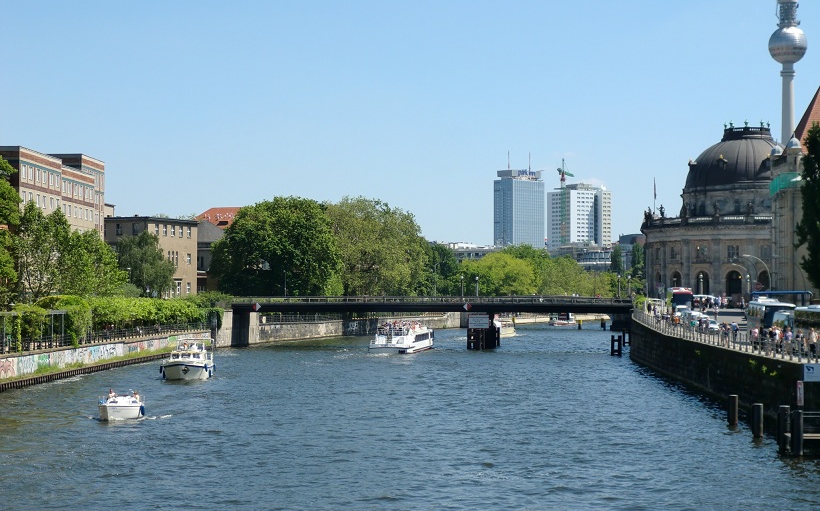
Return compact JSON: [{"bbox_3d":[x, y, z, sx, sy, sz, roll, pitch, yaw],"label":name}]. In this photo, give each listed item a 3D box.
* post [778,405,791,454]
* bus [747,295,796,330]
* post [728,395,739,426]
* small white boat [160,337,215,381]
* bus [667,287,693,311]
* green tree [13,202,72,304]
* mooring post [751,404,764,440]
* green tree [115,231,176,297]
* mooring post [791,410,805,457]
[{"bbox_3d":[17.823,8.257,82.300,0.570,2.300,0.570,0,-1,0],"label":"post"},{"bbox_3d":[30.600,5.400,145.500,2.550,3.500,12.000,0,-1,5],"label":"bus"},{"bbox_3d":[18.719,8.952,100.000,0.560,1.820,0.560,0,-1,0],"label":"post"},{"bbox_3d":[-21.500,9.950,168.000,3.900,3.700,11.000,0,-1,2],"label":"small white boat"},{"bbox_3d":[34.569,6.032,221.000,2.550,3.750,12.000,0,-1,6],"label":"bus"},{"bbox_3d":[-42.100,1.800,198.000,6.800,15.000,6.800,0,-1,0],"label":"green tree"},{"bbox_3d":[19.380,9.190,96.300,0.600,1.870,0.600,0,-1,0],"label":"mooring post"},{"bbox_3d":[-39.500,2.600,258.000,9.000,12.700,9.000,0,-1,0],"label":"green tree"},{"bbox_3d":[19.060,8.740,85.000,0.550,2.200,0.550,0,-1,0],"label":"mooring post"}]

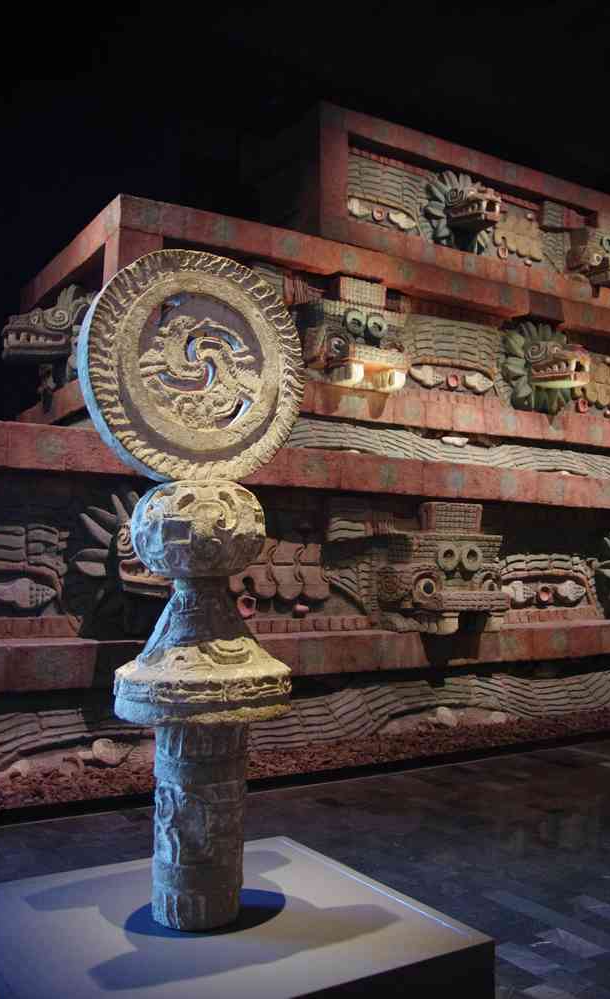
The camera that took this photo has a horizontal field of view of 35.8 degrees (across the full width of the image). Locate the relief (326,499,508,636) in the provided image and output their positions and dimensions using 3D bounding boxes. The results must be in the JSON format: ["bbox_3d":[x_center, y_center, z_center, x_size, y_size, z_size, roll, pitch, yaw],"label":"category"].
[{"bbox_3d":[1.029,0.566,8.036,1.512,1.126,0.780,3,-5,-32],"label":"relief"}]

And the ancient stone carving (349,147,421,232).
[{"bbox_3d":[1.042,-4.044,12.410,1.206,0.898,0.200,3,-5,-32],"label":"ancient stone carving"}]

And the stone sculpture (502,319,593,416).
[{"bbox_3d":[2.977,-1.607,11.115,1.120,1.122,0.870,3,-5,-32],"label":"stone sculpture"}]

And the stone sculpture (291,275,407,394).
[{"bbox_3d":[0.496,-1.676,9.622,1.033,1.166,0.780,3,-5,-32],"label":"stone sculpture"}]

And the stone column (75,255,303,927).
[{"bbox_3d":[-0.349,0.237,3.013,0.740,2.130,0.560,3,-5,-32],"label":"stone column"}]

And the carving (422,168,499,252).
[{"bbox_3d":[2.284,-3.988,12.787,1.120,1.099,0.870,3,-5,-32],"label":"carving"}]

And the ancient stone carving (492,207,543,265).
[{"bbox_3d":[3.062,-3.856,13.678,0.952,0.715,0.170,3,-5,-32],"label":"ancient stone carving"}]

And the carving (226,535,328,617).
[{"bbox_3d":[-0.208,0.617,7.614,0.932,0.630,0.180,3,-5,-32],"label":"carving"}]

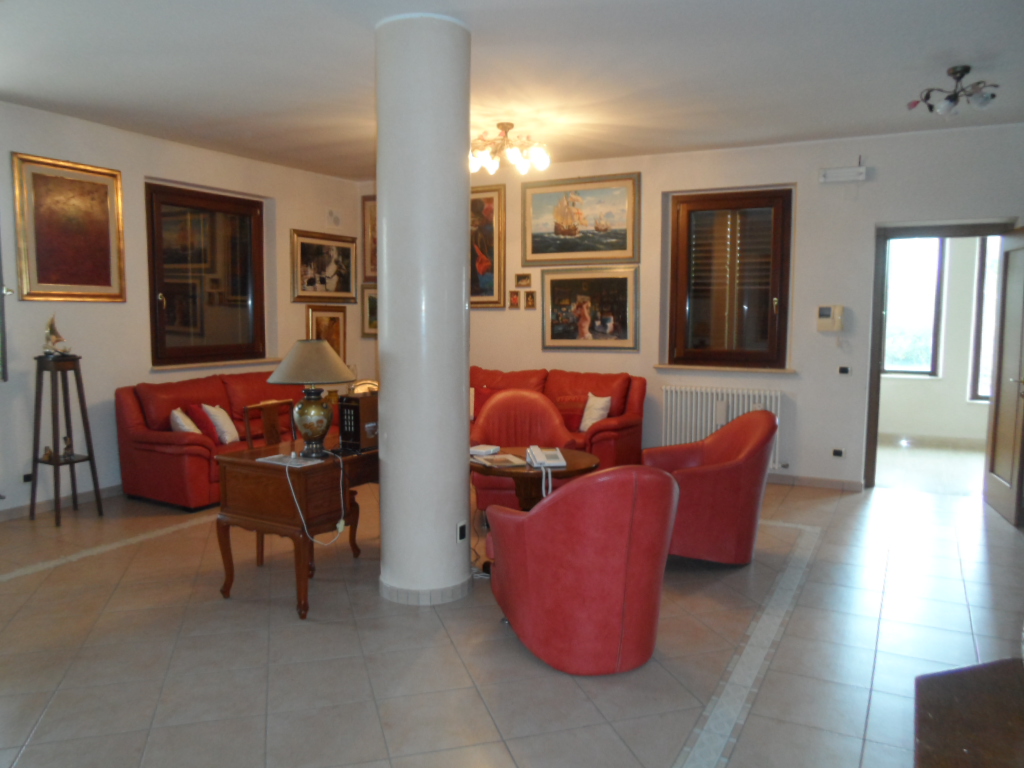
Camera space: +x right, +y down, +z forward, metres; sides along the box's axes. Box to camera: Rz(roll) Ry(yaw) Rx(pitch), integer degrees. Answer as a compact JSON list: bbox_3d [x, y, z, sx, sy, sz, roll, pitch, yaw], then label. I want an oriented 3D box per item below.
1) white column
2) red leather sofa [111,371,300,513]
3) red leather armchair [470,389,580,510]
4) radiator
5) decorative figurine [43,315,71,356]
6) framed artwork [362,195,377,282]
[{"bbox_3d":[-0.480,-0.359,3.955,0.500,2.990,0.500,0,6,0],"label":"white column"},{"bbox_3d":[-2.249,0.387,6.564,0.949,0.908,2.009,3,7,28],"label":"red leather sofa"},{"bbox_3d":[0.055,0.532,5.601,0.740,0.890,0.770,0,6,1],"label":"red leather armchair"},{"bbox_3d":[1.856,0.377,6.629,1.035,0.663,0.102,3,7,28],"label":"radiator"},{"bbox_3d":[-3.255,-0.340,5.287,0.090,0.310,0.180,3,7,28],"label":"decorative figurine"},{"bbox_3d":[-1.403,-1.663,8.395,0.750,0.980,0.050,3,7,28],"label":"framed artwork"}]

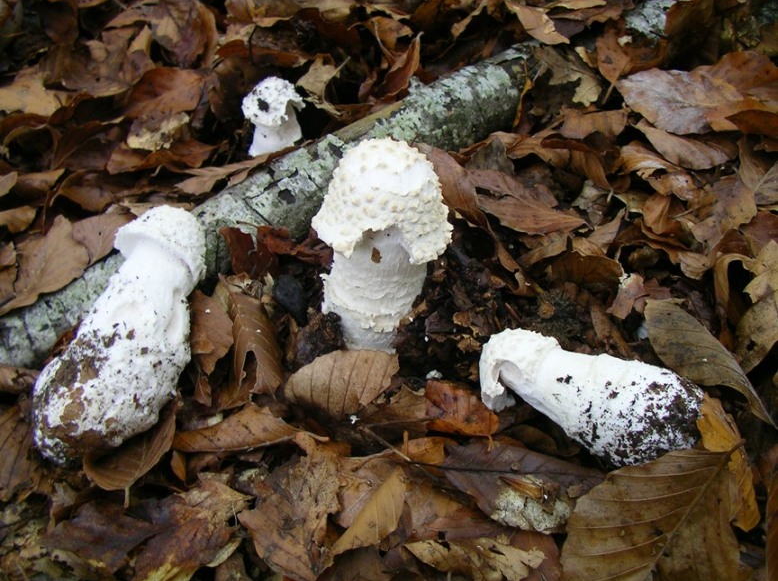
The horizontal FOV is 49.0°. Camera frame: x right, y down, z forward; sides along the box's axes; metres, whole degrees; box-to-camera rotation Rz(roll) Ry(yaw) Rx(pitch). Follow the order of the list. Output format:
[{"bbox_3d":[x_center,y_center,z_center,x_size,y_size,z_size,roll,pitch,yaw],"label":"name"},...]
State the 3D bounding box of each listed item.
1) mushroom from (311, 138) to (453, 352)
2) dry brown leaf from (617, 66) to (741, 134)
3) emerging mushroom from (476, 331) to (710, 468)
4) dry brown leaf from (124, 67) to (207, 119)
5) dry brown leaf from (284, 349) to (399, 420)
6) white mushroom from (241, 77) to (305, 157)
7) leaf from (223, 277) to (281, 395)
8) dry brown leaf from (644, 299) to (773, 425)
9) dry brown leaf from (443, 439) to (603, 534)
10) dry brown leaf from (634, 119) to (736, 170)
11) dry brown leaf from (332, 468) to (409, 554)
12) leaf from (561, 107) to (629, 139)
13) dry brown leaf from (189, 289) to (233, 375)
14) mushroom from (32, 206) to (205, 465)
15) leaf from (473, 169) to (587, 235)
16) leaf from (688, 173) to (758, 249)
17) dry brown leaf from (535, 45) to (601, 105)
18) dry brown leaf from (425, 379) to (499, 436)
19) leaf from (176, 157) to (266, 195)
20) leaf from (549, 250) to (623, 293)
[{"bbox_3d":[-0.007,-0.012,0.440,0.070,0.128,0.070,5,43,0],"label":"mushroom"},{"bbox_3d":[0.214,-0.141,0.632,0.088,0.012,0.058,12,62,7],"label":"dry brown leaf"},{"bbox_3d":[0.098,0.049,0.422,0.112,0.054,0.054,16,45,16],"label":"emerging mushroom"},{"bbox_3d":[-0.159,-0.141,0.609,0.047,0.013,0.055,9,59,0],"label":"dry brown leaf"},{"bbox_3d":[-0.021,0.042,0.415,0.055,0.012,0.035,-37,70,-18],"label":"dry brown leaf"},{"bbox_3d":[-0.083,-0.124,0.607,0.044,0.068,0.044,-1,43,0],"label":"white mushroom"},{"bbox_3d":[-0.069,0.023,0.435,0.023,0.016,0.066,-7,63,-8],"label":"leaf"},{"bbox_3d":[0.157,0.035,0.428,0.031,0.018,0.087,-21,53,-12],"label":"dry brown leaf"},{"bbox_3d":[0.064,0.092,0.401,0.077,0.014,0.041,3,51,2],"label":"dry brown leaf"},{"bbox_3d":[0.204,-0.101,0.598,0.072,0.012,0.032,22,65,11],"label":"dry brown leaf"},{"bbox_3d":[-0.004,0.099,0.370,0.015,0.010,0.051,30,56,23],"label":"dry brown leaf"},{"bbox_3d":[0.141,-0.115,0.587,0.049,0.011,0.029,-1,57,3],"label":"leaf"},{"bbox_3d":[-0.094,0.021,0.442,0.026,0.010,0.049,-1,64,-11],"label":"dry brown leaf"},{"bbox_3d":[-0.125,0.021,0.405,0.057,0.056,0.130,25,63,-15],"label":"mushroom"},{"bbox_3d":[0.085,-0.054,0.538,0.081,0.014,0.038,26,59,17],"label":"leaf"},{"bbox_3d":[0.205,-0.047,0.515,0.061,0.012,0.024,-37,60,-17],"label":"leaf"},{"bbox_3d":[0.139,-0.167,0.657,0.033,0.012,0.058,-39,73,-14],"label":"dry brown leaf"},{"bbox_3d":[0.035,0.056,0.413,0.036,0.010,0.028,4,55,4],"label":"dry brown leaf"},{"bbox_3d":[-0.102,-0.069,0.533,0.060,0.010,0.015,-19,60,-12],"label":"leaf"},{"bbox_3d":[0.115,-0.011,0.497,0.042,0.015,0.029,-2,68,-1],"label":"leaf"}]

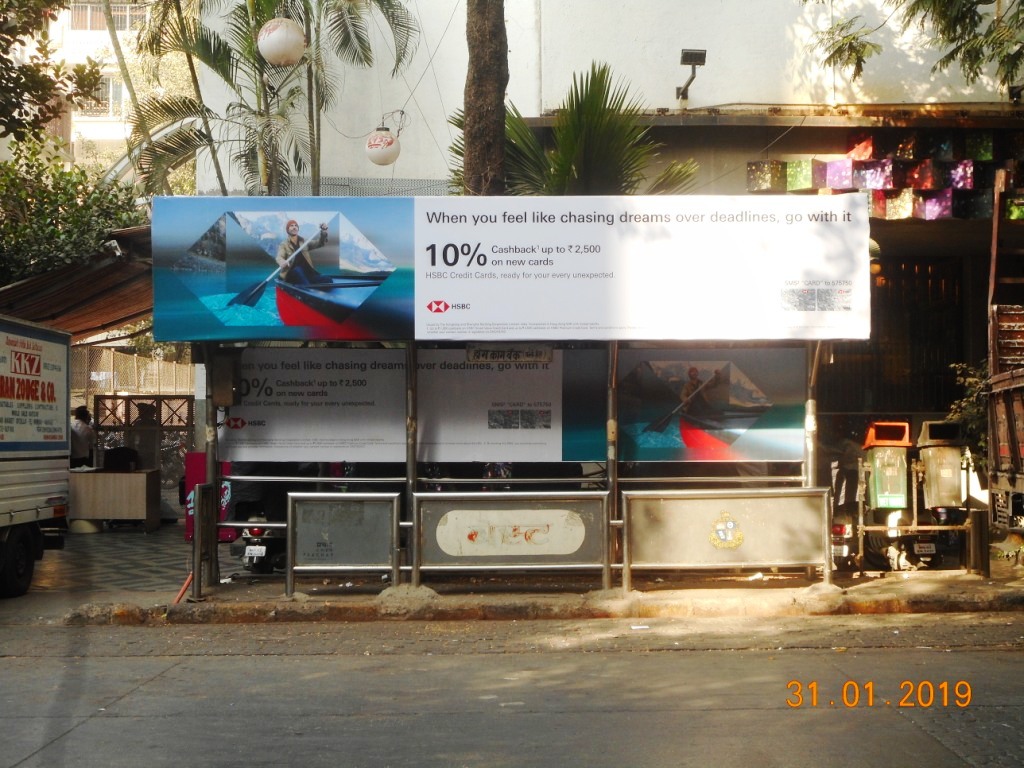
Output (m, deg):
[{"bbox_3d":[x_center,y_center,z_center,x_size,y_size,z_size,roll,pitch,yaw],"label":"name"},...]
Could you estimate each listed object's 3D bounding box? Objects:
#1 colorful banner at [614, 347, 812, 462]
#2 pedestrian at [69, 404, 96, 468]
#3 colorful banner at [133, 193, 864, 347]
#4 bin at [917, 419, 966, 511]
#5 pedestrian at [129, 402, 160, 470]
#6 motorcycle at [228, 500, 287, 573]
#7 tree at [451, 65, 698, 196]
[{"bbox_3d":[1.812,0.186,13.700,1.730,1.050,0.060,0,-2,0],"label":"colorful banner"},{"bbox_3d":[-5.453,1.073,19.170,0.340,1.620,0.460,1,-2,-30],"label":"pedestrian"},{"bbox_3d":[-0.009,-0.984,12.850,6.100,1.250,0.100,0,-2,0],"label":"colorful banner"},{"bbox_3d":[3.972,0.756,14.120,0.420,0.820,0.380,0,-2,0],"label":"bin"},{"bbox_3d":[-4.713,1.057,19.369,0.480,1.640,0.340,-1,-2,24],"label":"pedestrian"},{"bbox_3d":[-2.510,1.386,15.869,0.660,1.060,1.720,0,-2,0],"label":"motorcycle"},{"bbox_3d":[0.671,-0.804,16.101,2.650,5.300,2.400,0,-2,0],"label":"tree"}]

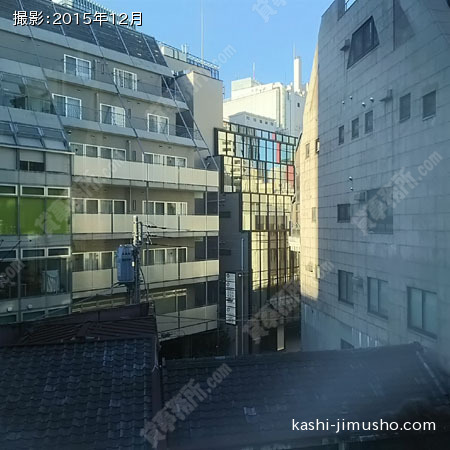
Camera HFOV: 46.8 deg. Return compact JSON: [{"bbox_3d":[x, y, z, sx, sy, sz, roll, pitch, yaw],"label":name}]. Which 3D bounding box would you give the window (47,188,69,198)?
[{"bbox_3d":[-8.167,-1.583,25.487,0.120,0.490,1.265,1,1,42],"label":"window"}]

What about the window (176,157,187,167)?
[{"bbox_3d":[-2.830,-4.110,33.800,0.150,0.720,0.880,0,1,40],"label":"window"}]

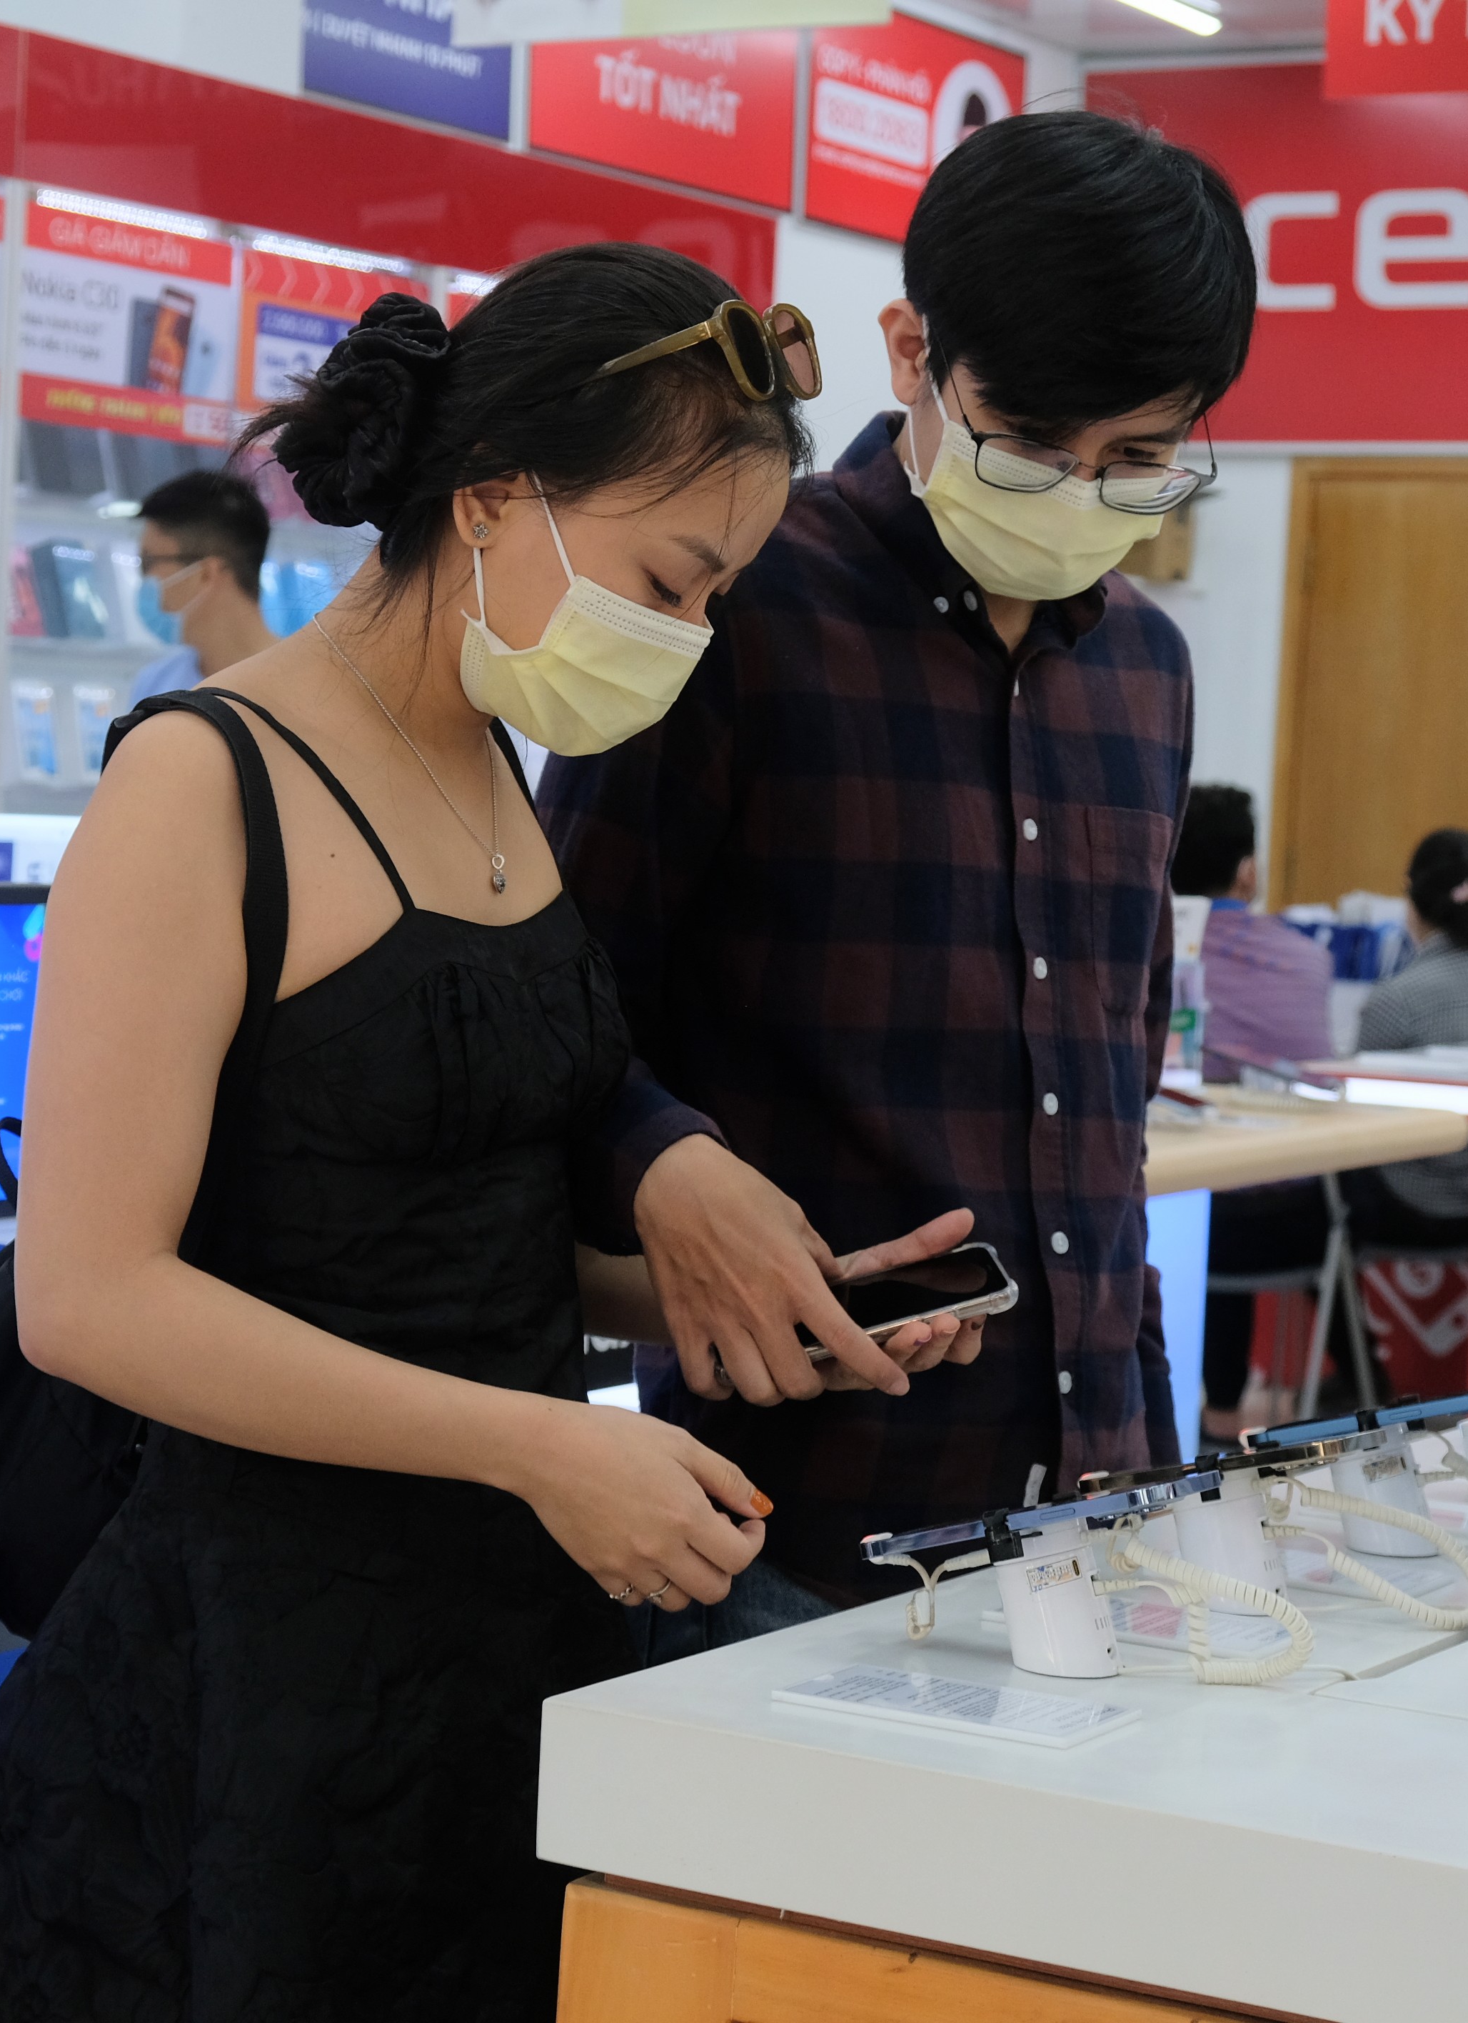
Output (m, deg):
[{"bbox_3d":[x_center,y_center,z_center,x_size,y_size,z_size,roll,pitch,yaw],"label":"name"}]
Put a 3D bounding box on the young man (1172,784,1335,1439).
[{"bbox_3d":[0.939,0.251,7.763,0.460,1.310,0.720,3,3,22],"label":"young man"}]

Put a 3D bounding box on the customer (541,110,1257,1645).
[{"bbox_3d":[0.066,0.337,2.325,0.500,1.670,0.410,0,4,-41],"label":"customer"}]

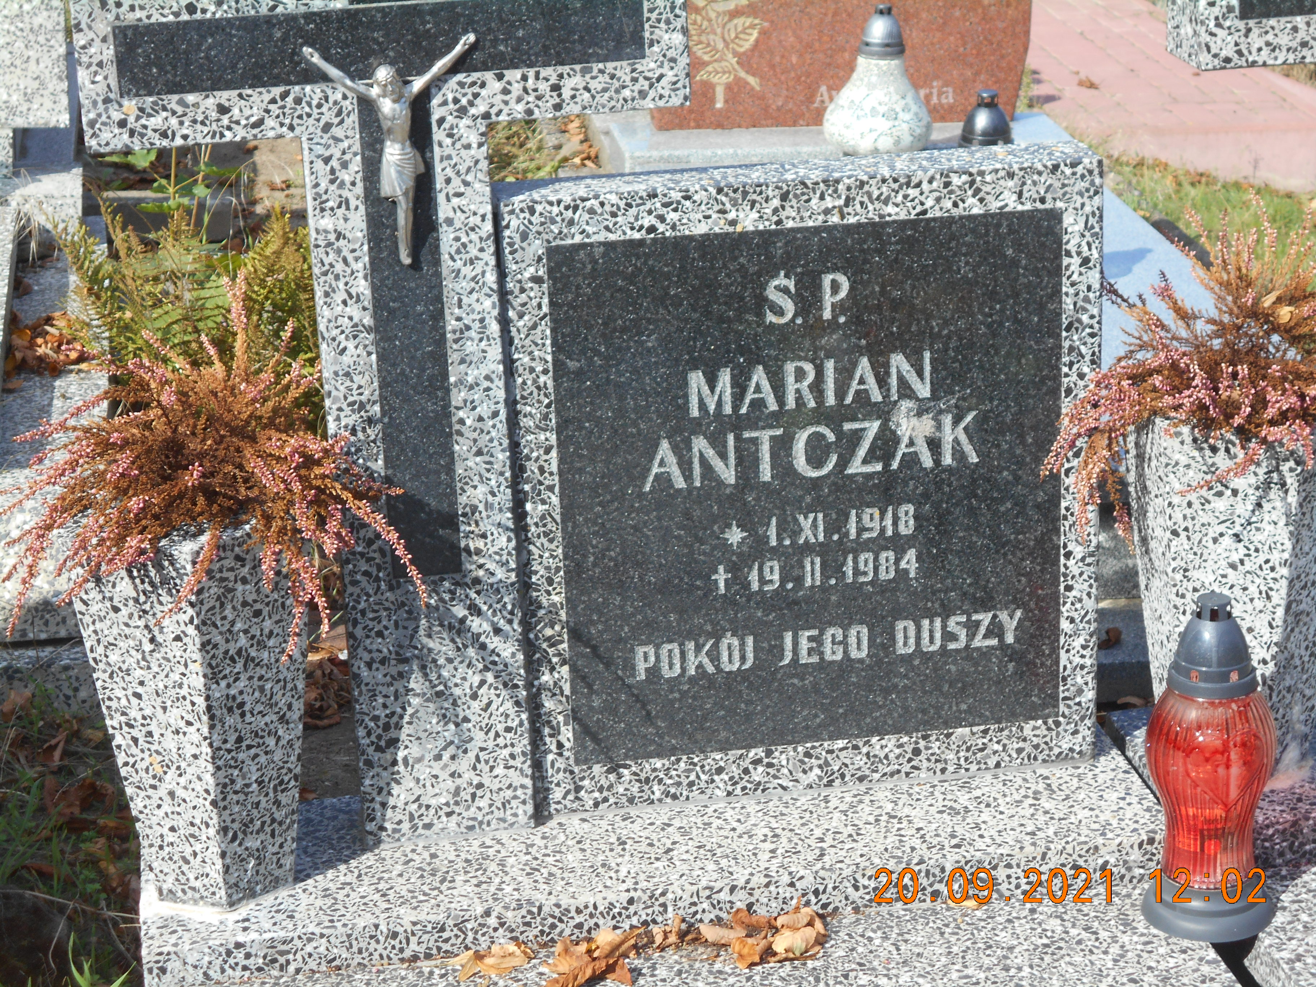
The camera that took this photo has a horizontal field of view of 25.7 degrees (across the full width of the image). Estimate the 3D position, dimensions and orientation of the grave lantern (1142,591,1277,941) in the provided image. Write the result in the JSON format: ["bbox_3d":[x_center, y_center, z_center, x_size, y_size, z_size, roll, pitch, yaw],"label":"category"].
[{"bbox_3d":[0.411,0.196,2.145,0.098,0.254,0.098,-5,19,-8],"label":"grave lantern"}]

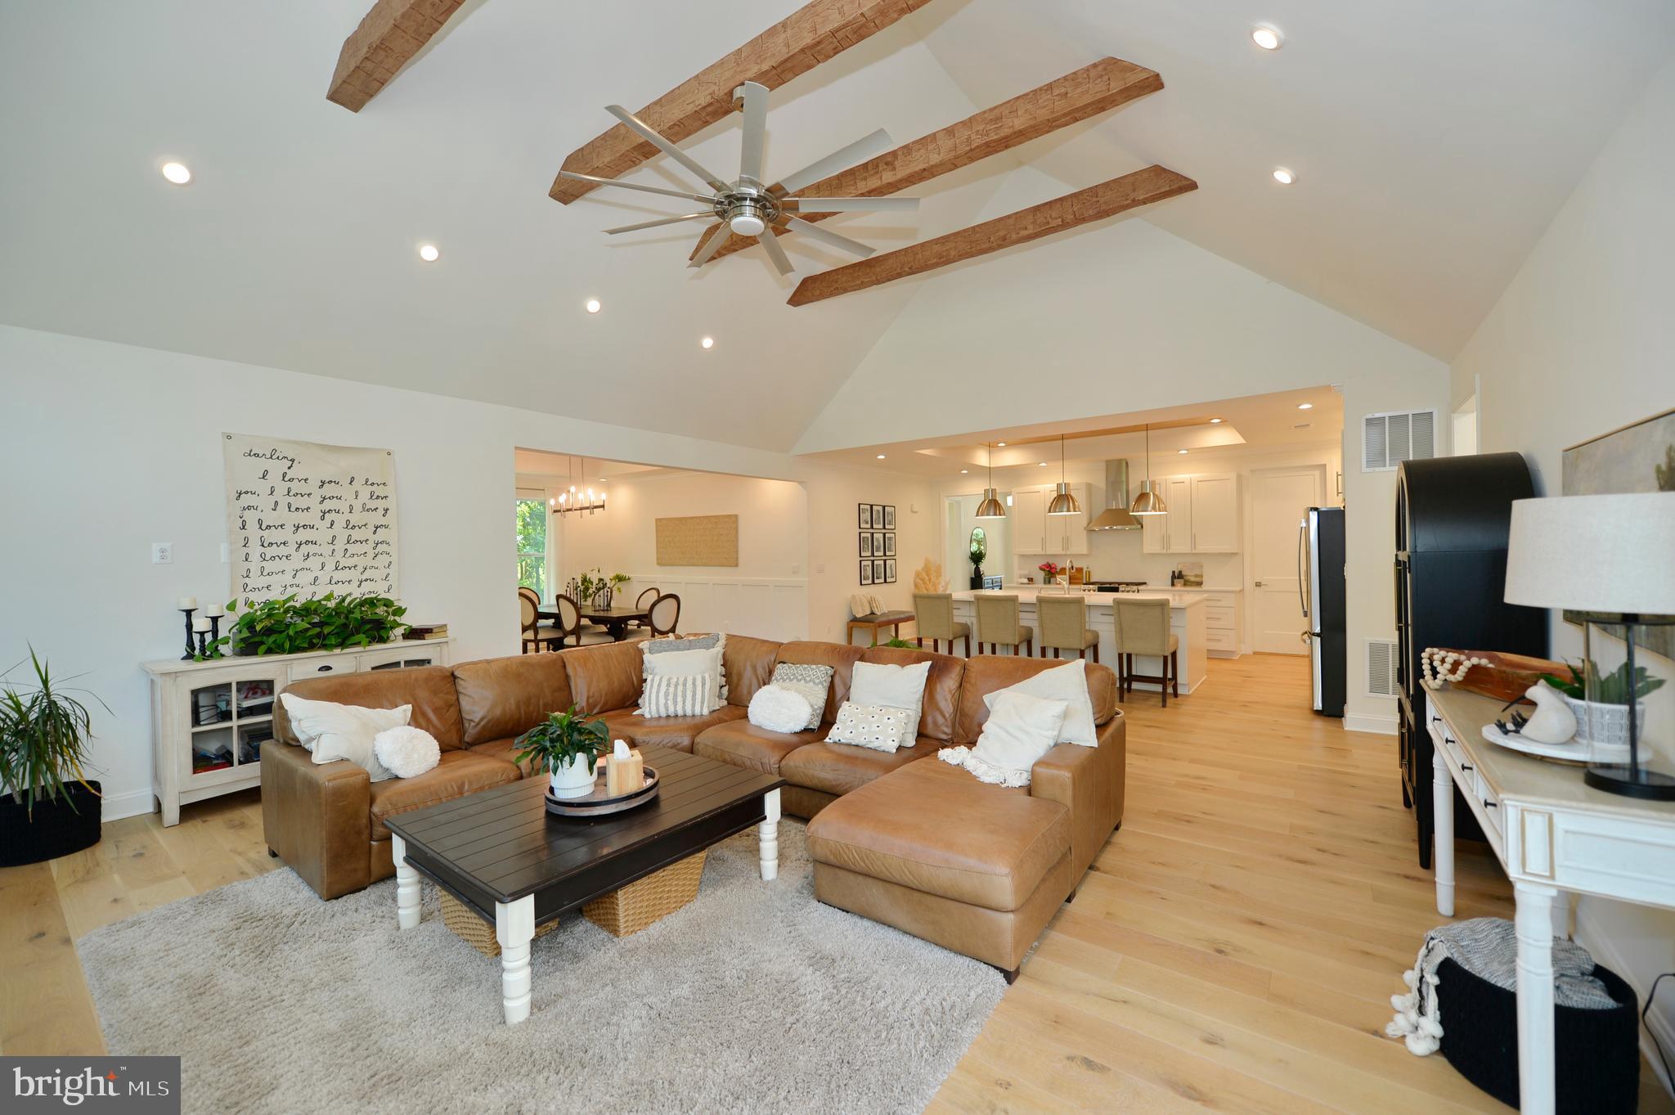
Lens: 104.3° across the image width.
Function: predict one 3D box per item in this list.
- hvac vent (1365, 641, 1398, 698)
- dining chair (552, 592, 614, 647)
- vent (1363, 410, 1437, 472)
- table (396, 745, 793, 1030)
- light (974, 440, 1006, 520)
[{"bbox_3d":[4.247,0.849,4.874,0.430,0.445,0.020,-1,0,37],"label":"hvac vent"},{"bbox_3d":[-3.250,0.986,8.409,0.500,1.000,0.580,-1,0,37],"label":"dining chair"},{"bbox_3d":[4.216,-0.866,4.882,0.430,0.435,0.020,-1,0,37],"label":"vent"},{"bbox_3d":[-0.959,1.200,2.649,0.915,0.408,1.215,-1,0,38],"label":"table"},{"bbox_3d":[1.931,-1.042,8.245,0.385,1.080,0.385,-1,1,36],"label":"light"}]

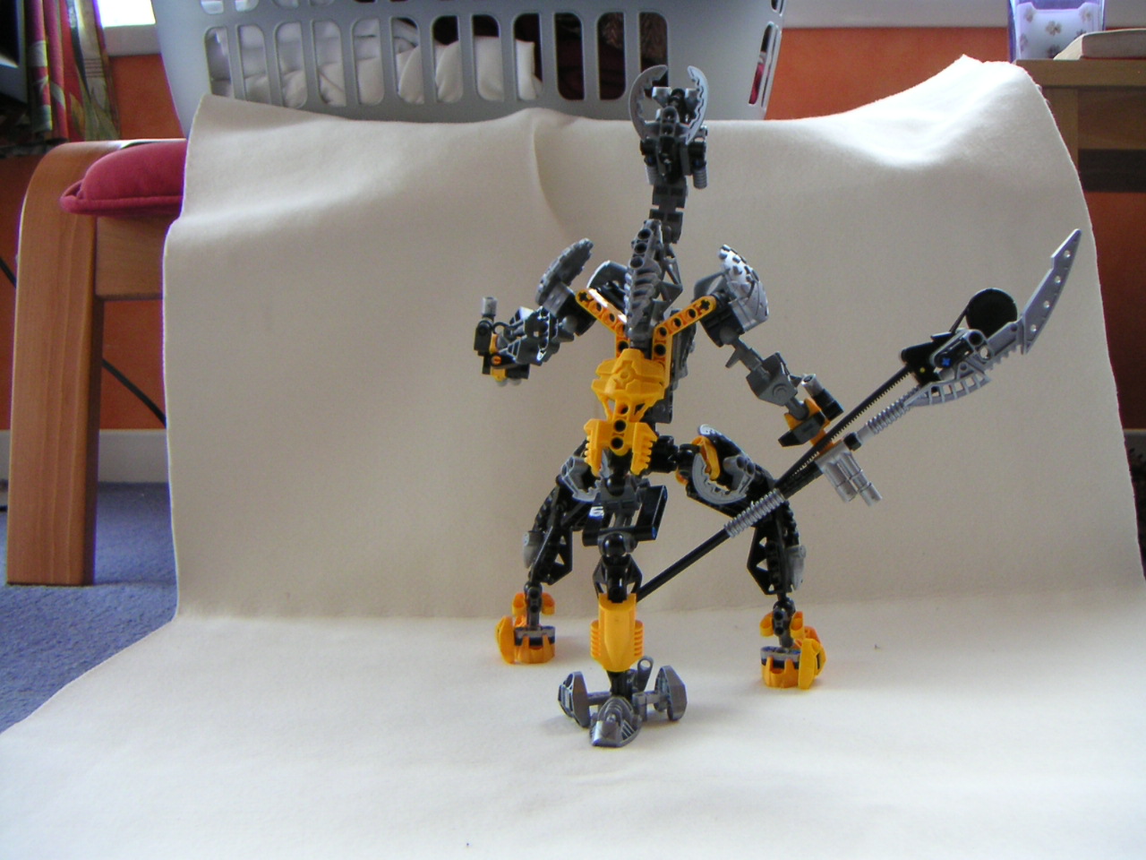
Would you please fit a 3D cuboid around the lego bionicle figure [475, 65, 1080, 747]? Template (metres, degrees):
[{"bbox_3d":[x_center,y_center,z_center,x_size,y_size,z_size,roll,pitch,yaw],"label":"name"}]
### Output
[{"bbox_3d":[0.077,-0.021,0.558,0.285,0.300,0.178,0,0,18],"label":"lego bionicle figure"}]

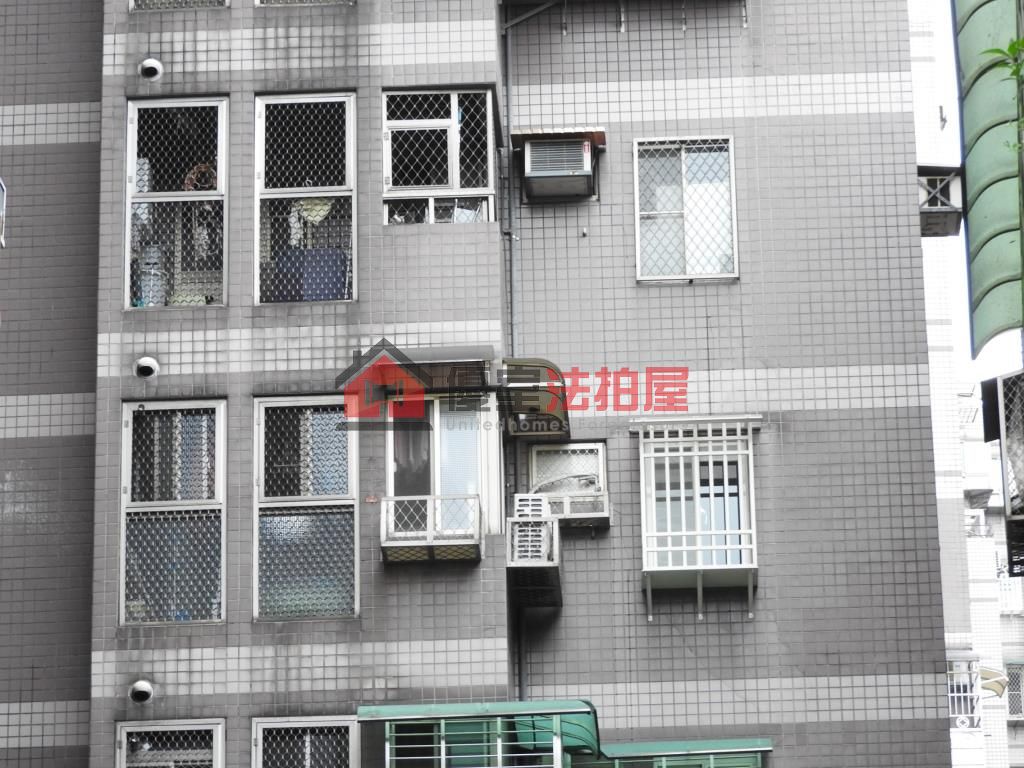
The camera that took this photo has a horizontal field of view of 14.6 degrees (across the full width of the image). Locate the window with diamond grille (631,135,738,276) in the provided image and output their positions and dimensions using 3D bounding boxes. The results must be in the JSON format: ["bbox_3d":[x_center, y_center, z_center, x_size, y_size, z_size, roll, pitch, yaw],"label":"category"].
[{"bbox_3d":[1.666,-1.679,38.255,0.971,1.470,0.090,-2,-20,2],"label":"window with diamond grille"}]

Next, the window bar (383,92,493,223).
[{"bbox_3d":[-0.673,-2.098,37.126,1.047,1.336,0.070,-2,-20,2],"label":"window bar"}]

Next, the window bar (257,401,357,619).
[{"bbox_3d":[-1.805,1.085,35.109,0.887,2.078,0.080,-2,-21,2],"label":"window bar"}]

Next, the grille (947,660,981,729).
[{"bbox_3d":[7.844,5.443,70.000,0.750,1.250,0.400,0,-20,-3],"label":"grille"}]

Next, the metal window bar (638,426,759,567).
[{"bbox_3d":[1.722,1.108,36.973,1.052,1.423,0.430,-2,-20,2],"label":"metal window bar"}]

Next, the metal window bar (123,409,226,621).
[{"bbox_3d":[-3.051,1.167,36.054,0.955,2.117,0.100,-2,-20,2],"label":"metal window bar"}]

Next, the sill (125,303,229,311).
[{"bbox_3d":[-3.092,-0.708,36.697,0.950,0.050,0.130,-2,-20,2],"label":"sill"}]

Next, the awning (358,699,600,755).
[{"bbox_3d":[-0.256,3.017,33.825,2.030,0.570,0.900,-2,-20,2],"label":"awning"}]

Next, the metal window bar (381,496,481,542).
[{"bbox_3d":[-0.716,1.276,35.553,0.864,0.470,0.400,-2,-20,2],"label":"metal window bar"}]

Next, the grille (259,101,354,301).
[{"bbox_3d":[-1.838,-1.671,35.624,0.890,2.000,0.110,-2,-20,2],"label":"grille"}]

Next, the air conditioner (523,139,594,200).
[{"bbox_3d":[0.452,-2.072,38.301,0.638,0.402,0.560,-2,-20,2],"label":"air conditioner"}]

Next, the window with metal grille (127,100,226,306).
[{"bbox_3d":[-2.995,-1.635,35.698,0.920,2.030,0.110,-2,-20,2],"label":"window with metal grille"}]

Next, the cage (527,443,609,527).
[{"bbox_3d":[0.516,0.881,36.044,0.710,0.830,0.330,-2,-20,2],"label":"cage"}]

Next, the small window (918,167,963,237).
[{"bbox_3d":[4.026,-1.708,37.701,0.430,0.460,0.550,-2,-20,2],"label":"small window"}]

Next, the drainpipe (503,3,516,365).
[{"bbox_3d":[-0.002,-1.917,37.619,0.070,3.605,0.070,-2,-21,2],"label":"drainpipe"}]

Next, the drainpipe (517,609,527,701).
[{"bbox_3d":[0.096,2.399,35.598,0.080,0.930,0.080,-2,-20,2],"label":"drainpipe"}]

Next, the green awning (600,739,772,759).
[{"bbox_3d":[1.587,3.307,36.241,1.555,0.267,0.500,-2,-20,2],"label":"green awning"}]

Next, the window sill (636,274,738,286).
[{"bbox_3d":[1.615,-0.972,36.750,0.940,0.070,0.150,-2,-20,2],"label":"window sill"}]

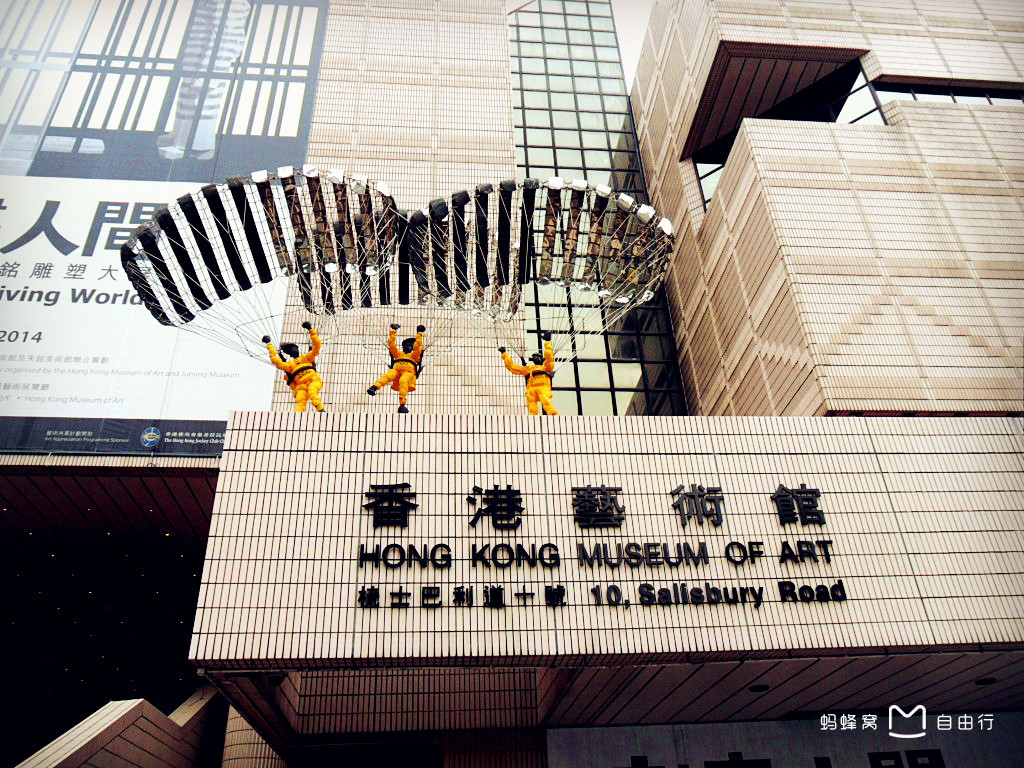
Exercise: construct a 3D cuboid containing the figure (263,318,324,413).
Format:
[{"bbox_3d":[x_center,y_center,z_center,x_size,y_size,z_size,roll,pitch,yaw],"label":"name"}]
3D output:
[{"bbox_3d":[-2.533,-0.149,9.359,0.672,1.359,0.450,-4,-31,-22],"label":"figure"}]

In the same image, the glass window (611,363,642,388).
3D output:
[{"bbox_3d":[3.240,-0.226,22.233,0.898,0.855,0.070,1,-31,-6],"label":"glass window"}]

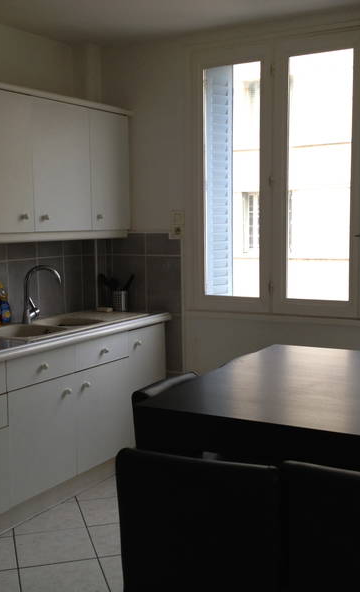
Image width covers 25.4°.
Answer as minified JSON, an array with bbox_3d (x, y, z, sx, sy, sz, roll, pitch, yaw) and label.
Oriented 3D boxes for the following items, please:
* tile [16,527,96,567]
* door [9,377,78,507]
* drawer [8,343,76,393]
[{"bbox_3d":[-0.527,1.063,3.371,0.328,0.010,0.328,-2,6,-17],"label":"tile"},{"bbox_3d":[-0.632,0.651,3.702,0.030,0.515,0.506,3,6,28],"label":"door"},{"bbox_3d":[-0.828,0.314,3.754,0.491,0.142,0.520,2,6,28],"label":"drawer"}]

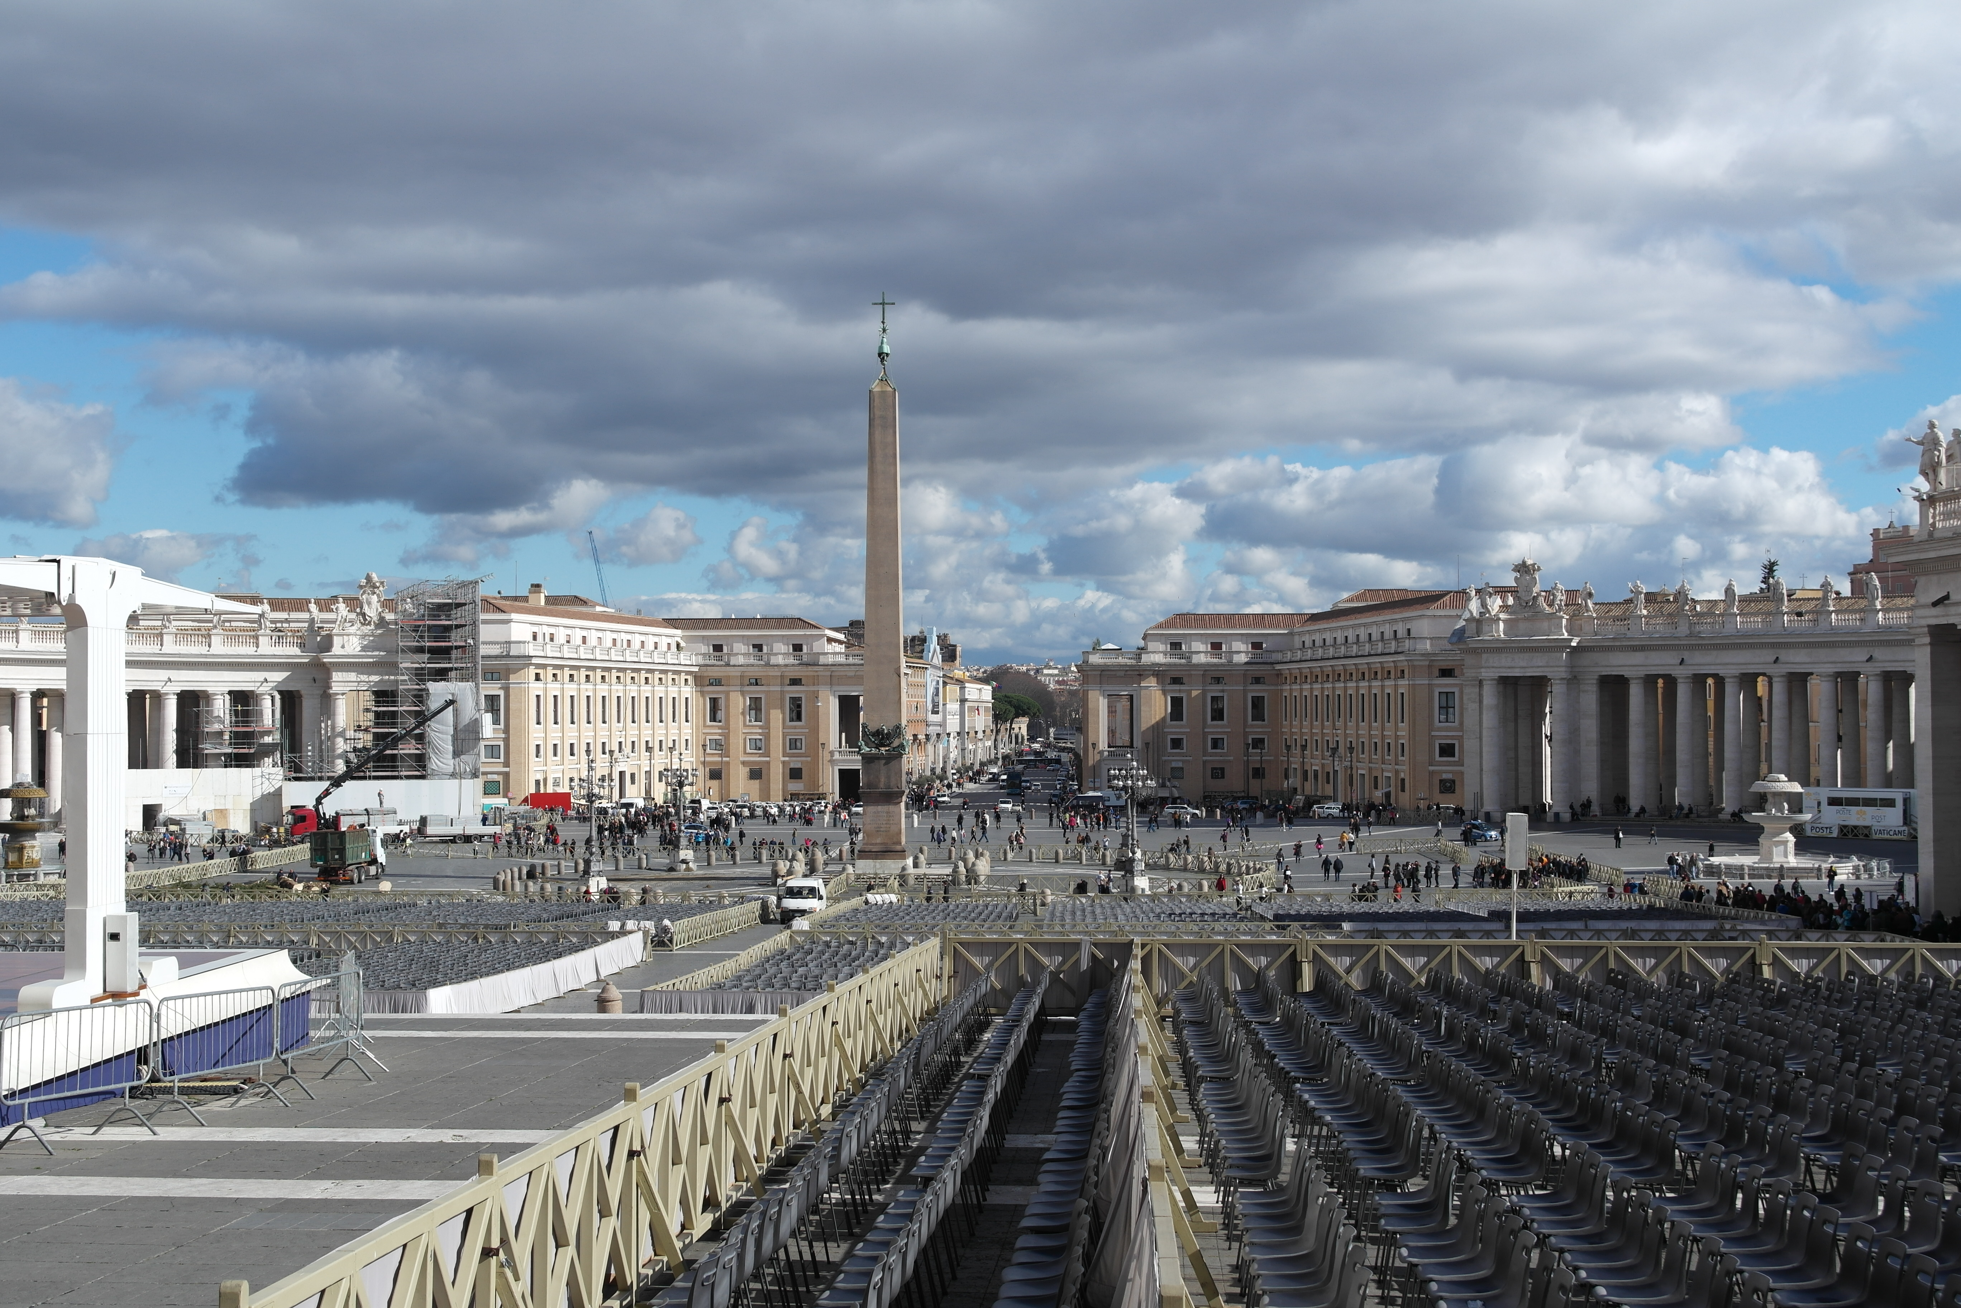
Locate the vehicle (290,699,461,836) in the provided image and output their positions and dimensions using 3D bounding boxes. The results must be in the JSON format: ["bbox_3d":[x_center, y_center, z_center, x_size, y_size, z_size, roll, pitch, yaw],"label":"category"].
[{"bbox_3d":[-53.959,10.321,222.000,15.000,13.000,3.000,0,-2,-23],"label":"vehicle"}]

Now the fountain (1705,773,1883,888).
[{"bbox_3d":[54.260,11.646,168.500,12.000,6.900,12.000,0,-1,2],"label":"fountain"}]

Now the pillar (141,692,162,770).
[{"bbox_3d":[-75.823,9.566,230.000,1.700,12.520,1.700,0,-1,2],"label":"pillar"}]

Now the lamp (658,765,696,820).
[{"bbox_3d":[-22.297,11.717,186.000,2.700,8.532,2.700,0,-1,2],"label":"lamp"}]

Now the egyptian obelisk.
[{"bbox_3d":[-6.641,-4.811,171.000,3.400,39.639,3.400,0,-1,2],"label":"egyptian obelisk"}]

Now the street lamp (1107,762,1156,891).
[{"bbox_3d":[9.513,10.643,154.000,2.700,8.289,2.700,0,-1,2],"label":"street lamp"}]

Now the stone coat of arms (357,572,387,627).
[{"bbox_3d":[-56.847,-5.081,234.000,2.850,5.200,1.400,0,-1,-12],"label":"stone coat of arms"}]

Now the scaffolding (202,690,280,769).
[{"bbox_3d":[-67.781,9.406,229.500,7.400,11.800,2.800,0,-1,-20],"label":"scaffolding"}]

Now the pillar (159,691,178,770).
[{"bbox_3d":[-73.848,9.763,228.000,1.800,12.800,1.800,0,-2,-27],"label":"pillar"}]

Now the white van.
[{"bbox_3d":[-9.770,13.700,139.300,2.040,2.380,5.200,0,-1,3],"label":"white van"}]

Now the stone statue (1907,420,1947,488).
[{"bbox_3d":[41.578,-8.713,110.000,1.400,3.162,1.250,0,-1,-18],"label":"stone statue"}]

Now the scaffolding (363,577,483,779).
[{"bbox_3d":[-52.494,4.123,236.500,10.600,22.200,7.500,0,-1,-9],"label":"scaffolding"}]

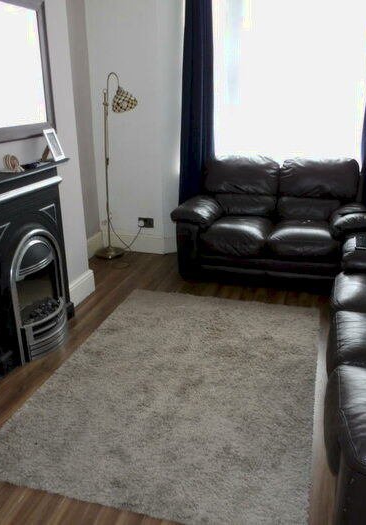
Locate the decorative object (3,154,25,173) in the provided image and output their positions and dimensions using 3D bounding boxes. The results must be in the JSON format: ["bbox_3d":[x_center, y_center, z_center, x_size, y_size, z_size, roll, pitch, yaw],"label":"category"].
[{"bbox_3d":[-0.891,-0.524,2.554,0.105,0.092,0.065,-16,25,-36],"label":"decorative object"}]

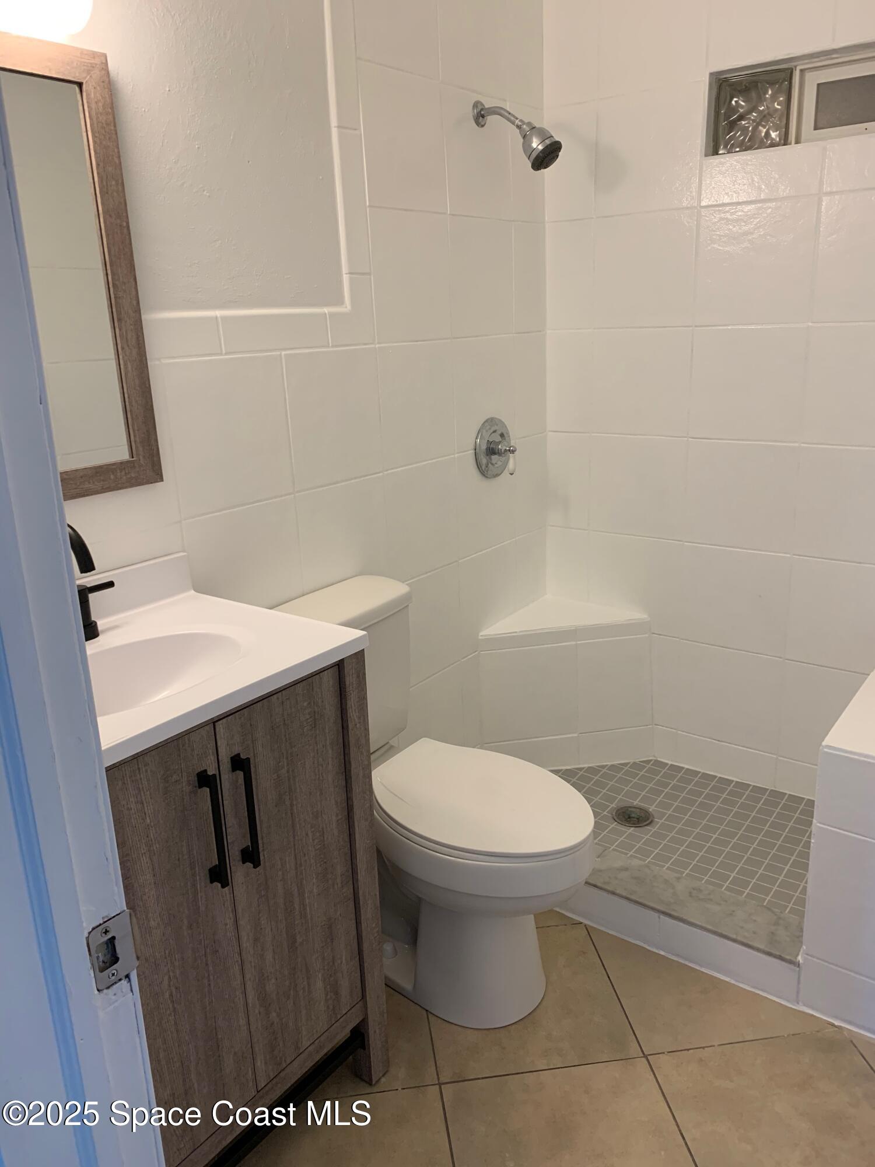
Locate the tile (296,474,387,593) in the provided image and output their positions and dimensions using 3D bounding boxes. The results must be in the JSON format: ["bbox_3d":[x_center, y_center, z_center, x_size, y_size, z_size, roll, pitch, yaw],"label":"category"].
[{"bbox_3d":[-0.220,-0.091,2.098,0.010,0.300,0.297,10,21,36],"label":"tile"}]

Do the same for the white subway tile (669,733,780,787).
[{"bbox_3d":[0.876,0.545,2.671,0.304,0.133,0.010,10,21,36],"label":"white subway tile"}]

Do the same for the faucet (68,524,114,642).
[{"bbox_3d":[-0.589,0.006,1.407,0.150,0.225,0.200,10,21,36],"label":"faucet"}]

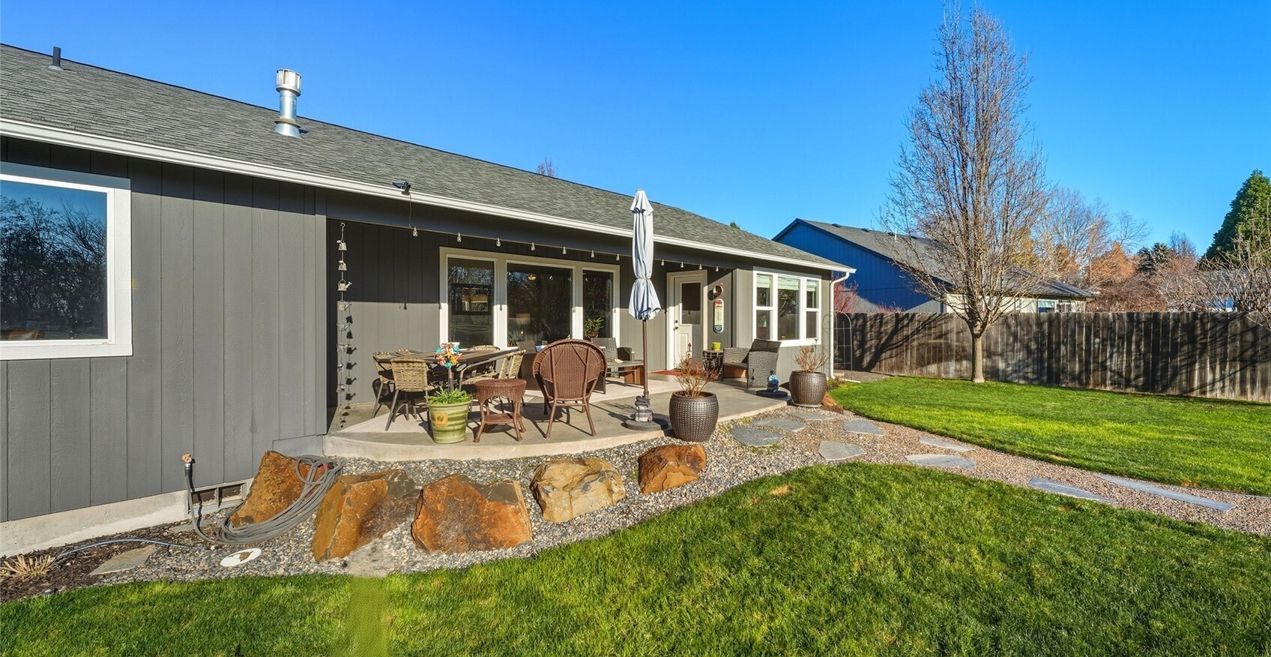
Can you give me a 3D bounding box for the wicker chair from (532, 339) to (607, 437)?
[{"bbox_3d":[-0.700,0.577,5.500,0.750,0.940,0.880,0,1,-9],"label":"wicker chair"}]

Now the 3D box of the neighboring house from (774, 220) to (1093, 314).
[{"bbox_3d":[11.450,-1.550,24.500,11.800,5.750,12.100,-1,1,-33],"label":"neighboring house"}]

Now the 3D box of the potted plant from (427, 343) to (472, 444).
[{"bbox_3d":[-1.754,0.598,5.000,0.430,0.910,0.430,0,1,-19],"label":"potted plant"}]

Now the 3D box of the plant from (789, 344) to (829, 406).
[{"bbox_3d":[2.450,0.663,7.500,0.520,0.880,0.520,0,1,18],"label":"plant"}]

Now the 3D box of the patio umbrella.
[{"bbox_3d":[0.080,-0.220,5.670,0.420,2.530,0.420,0,1,0],"label":"patio umbrella"}]

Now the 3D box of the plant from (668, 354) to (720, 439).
[{"bbox_3d":[0.612,0.700,5.530,0.520,0.880,0.520,0,1,6],"label":"plant"}]

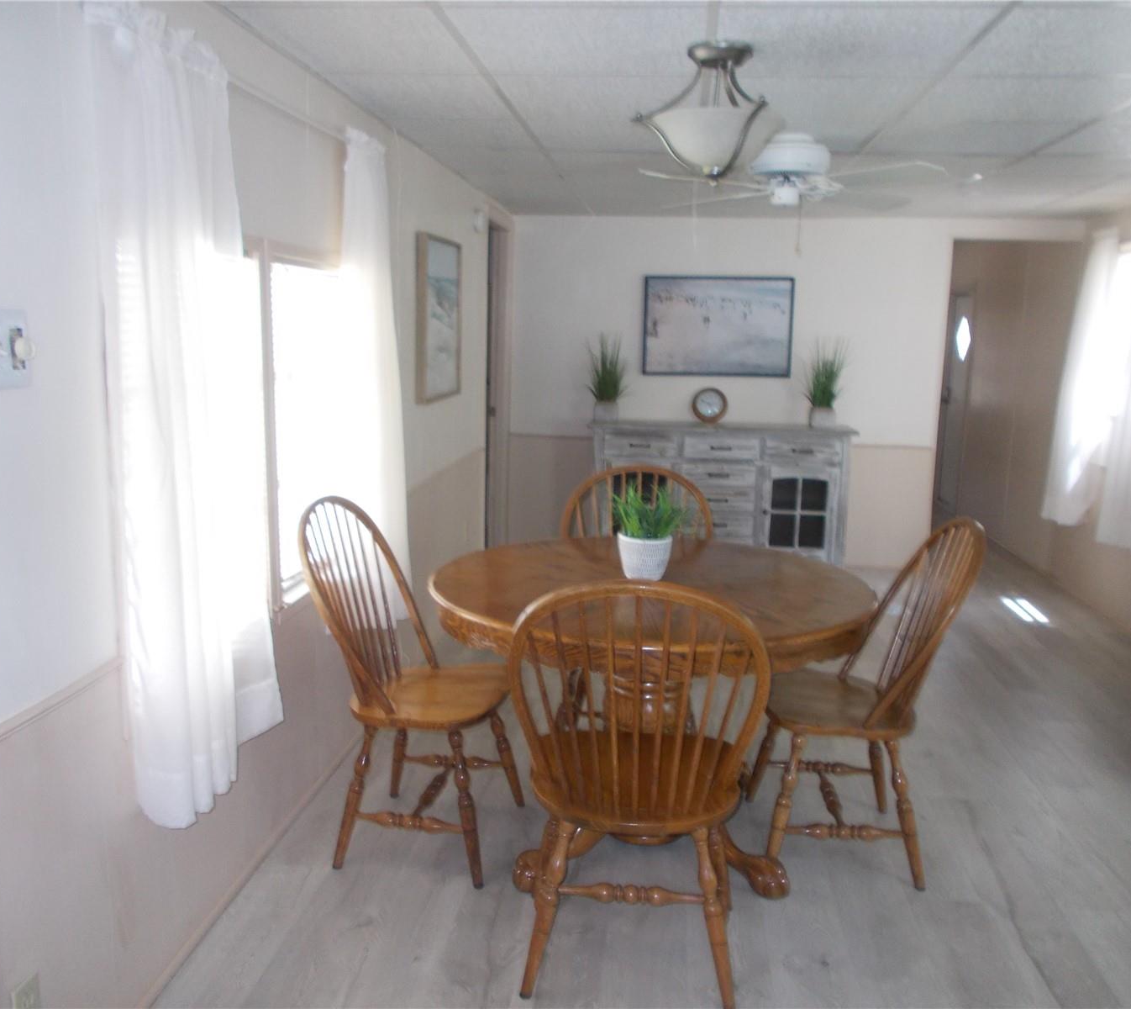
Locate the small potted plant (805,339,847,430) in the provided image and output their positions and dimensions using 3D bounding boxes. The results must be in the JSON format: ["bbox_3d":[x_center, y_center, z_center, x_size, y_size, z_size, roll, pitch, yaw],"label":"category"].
[{"bbox_3d":[1.551,-0.714,6.017,0.245,0.520,0.220,2,10,6],"label":"small potted plant"}]

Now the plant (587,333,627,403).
[{"bbox_3d":[0.252,-0.835,6.207,0.239,0.428,0.225,2,10,6],"label":"plant"}]

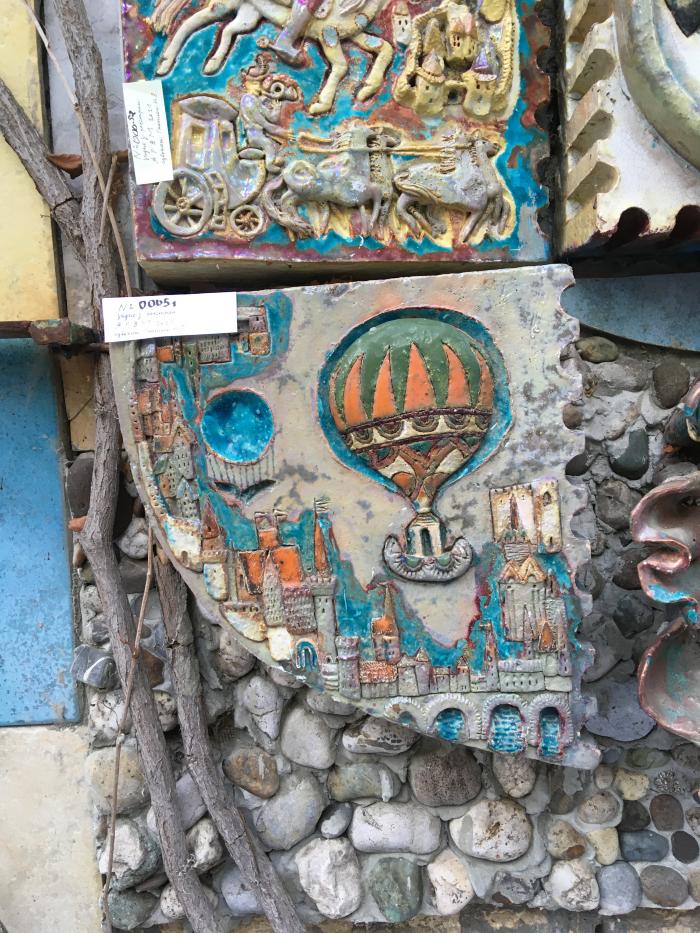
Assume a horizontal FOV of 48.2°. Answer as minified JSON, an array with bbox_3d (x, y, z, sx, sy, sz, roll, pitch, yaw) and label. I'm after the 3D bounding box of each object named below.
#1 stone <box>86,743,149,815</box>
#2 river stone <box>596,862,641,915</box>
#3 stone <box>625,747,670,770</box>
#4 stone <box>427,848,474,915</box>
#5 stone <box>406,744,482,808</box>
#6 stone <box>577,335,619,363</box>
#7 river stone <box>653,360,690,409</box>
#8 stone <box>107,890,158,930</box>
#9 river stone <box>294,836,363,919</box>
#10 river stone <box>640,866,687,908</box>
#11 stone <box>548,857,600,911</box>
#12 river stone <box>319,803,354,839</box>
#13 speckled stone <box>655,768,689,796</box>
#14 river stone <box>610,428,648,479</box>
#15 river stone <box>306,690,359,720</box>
[{"bbox_3d":[-0.248,0.336,0.840,0.068,0.078,0.052,-2,8,2],"label":"stone"},{"bbox_3d":[0.300,0.469,0.869,0.049,0.059,0.037,-2,5,0],"label":"river stone"},{"bbox_3d":[0.298,0.292,0.783,0.046,0.023,0.024,-1,5,0],"label":"stone"},{"bbox_3d":[0.112,0.461,0.868,0.051,0.072,0.038,-2,5,0],"label":"stone"},{"bbox_3d":[0.101,0.325,0.828,0.077,0.069,0.051,-2,8,2],"label":"stone"},{"bbox_3d":[0.242,-0.115,0.765,0.041,0.026,0.025,-2,8,2],"label":"stone"},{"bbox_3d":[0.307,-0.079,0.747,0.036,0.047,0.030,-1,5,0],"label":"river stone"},{"bbox_3d":[-0.239,0.487,0.860,0.056,0.046,0.039,-2,8,2],"label":"stone"},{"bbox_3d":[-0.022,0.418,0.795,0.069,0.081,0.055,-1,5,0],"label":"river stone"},{"bbox_3d":[0.350,0.467,0.869,0.053,0.046,0.034,-2,5,0],"label":"river stone"},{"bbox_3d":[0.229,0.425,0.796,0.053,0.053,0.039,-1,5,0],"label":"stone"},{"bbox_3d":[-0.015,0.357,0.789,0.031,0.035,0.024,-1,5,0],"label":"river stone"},{"bbox_3d":[0.382,0.373,0.925,0.041,0.031,0.028,-1,7,0],"label":"speckled stone"},{"bbox_3d":[0.278,-0.012,0.777,0.039,0.051,0.032,-2,8,2],"label":"river stone"},{"bbox_3d":[-0.018,0.256,0.863,0.058,0.046,0.037,-2,5,0],"label":"river stone"}]

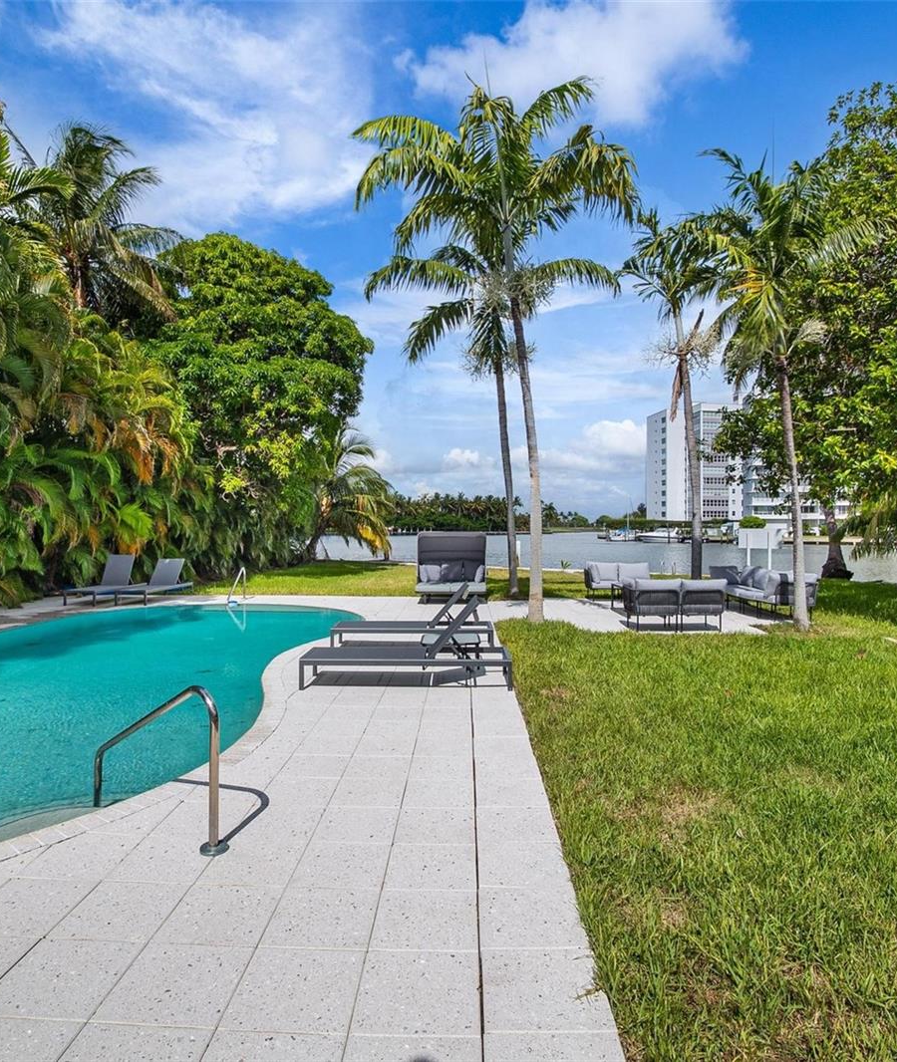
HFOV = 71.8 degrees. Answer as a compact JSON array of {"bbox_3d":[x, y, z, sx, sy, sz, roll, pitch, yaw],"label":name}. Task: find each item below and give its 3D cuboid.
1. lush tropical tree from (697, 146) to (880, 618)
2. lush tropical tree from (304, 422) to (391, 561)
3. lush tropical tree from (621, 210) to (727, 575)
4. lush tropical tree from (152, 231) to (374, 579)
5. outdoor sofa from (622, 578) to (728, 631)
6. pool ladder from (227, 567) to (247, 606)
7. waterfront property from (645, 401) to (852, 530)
[{"bbox_3d":[5.200,-2.130,9.450,2.800,7.200,2.800,0,0,0],"label":"lush tropical tree"},{"bbox_3d":[-4.500,-1.700,27.600,4.200,6.100,4.200,0,0,0],"label":"lush tropical tree"},{"bbox_3d":[5.200,-2.950,14.200,2.700,8.800,2.700,0,0,0],"label":"lush tropical tree"},{"bbox_3d":[-5.850,-3.800,19.000,7.100,10.400,6.800,0,0,0],"label":"lush tropical tree"},{"bbox_3d":[3.410,1.098,9.390,1.340,0.765,0.750,0,0,2],"label":"outdoor sofa"},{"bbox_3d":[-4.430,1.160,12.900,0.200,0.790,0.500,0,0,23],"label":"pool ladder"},{"bbox_3d":[72.000,-15.200,150.000,42.000,32.500,32.000,0,0,-13],"label":"waterfront property"}]

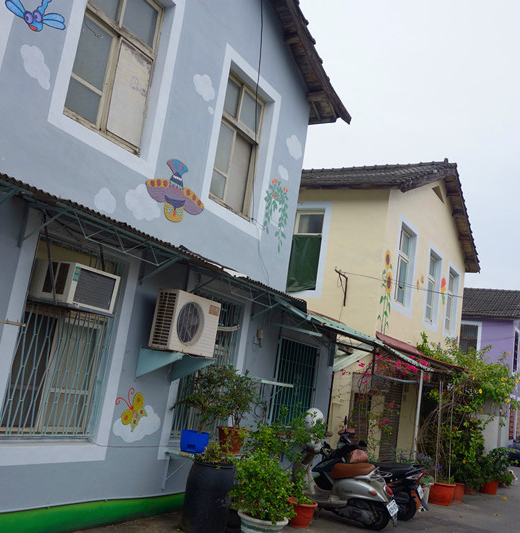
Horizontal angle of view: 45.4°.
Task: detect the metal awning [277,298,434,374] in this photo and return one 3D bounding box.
[{"bbox_3d":[1.924,1.435,11.720,0.950,0.400,6.100,1,-13,31],"label":"metal awning"}]

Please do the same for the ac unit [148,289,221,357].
[{"bbox_3d":[-0.796,0.636,6.851,0.280,0.610,0.800,1,-13,31],"label":"ac unit"}]

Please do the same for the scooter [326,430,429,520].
[{"bbox_3d":[1.690,3.170,9.584,1.820,1.150,0.700,1,-13,31],"label":"scooter"}]

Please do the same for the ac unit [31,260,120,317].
[{"bbox_3d":[-1.732,0.205,5.727,0.600,0.354,0.549,1,-13,31],"label":"ac unit"}]

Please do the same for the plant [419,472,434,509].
[{"bbox_3d":[2.897,3.881,10.838,0.280,0.540,0.280,1,-13,31],"label":"plant"}]

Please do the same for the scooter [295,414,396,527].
[{"bbox_3d":[1.153,2.861,8.500,1.730,1.140,0.660,-3,-16,43],"label":"scooter"}]

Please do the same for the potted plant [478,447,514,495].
[{"bbox_3d":[5.312,4.627,14.058,0.720,1.000,0.720,1,-13,31],"label":"potted plant"}]

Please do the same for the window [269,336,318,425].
[{"bbox_3d":[0.571,1.913,10.110,0.100,1.320,1.400,1,-13,31],"label":"window"}]

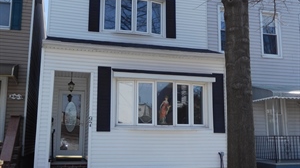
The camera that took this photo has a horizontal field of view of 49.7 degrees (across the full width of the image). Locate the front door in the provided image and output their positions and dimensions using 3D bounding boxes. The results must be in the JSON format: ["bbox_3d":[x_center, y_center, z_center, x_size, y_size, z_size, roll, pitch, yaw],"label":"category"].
[{"bbox_3d":[-2.548,1.278,10.372,0.830,2.110,0.100,3,-9,-14],"label":"front door"}]

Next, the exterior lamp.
[{"bbox_3d":[-2.213,-0.077,9.122,0.180,0.600,0.180,3,-9,-14],"label":"exterior lamp"}]

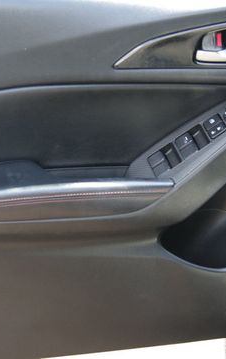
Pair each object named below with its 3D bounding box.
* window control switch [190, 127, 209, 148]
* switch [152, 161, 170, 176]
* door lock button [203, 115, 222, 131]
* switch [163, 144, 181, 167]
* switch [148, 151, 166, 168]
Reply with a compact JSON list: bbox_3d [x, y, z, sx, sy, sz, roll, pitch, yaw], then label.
[{"bbox_3d":[0.122,-0.059,1.074,0.019,0.010,0.034,-34,45,5],"label":"window control switch"},{"bbox_3d":[0.067,-0.015,1.072,0.021,0.009,0.018,-34,45,5],"label":"switch"},{"bbox_3d":[0.141,-0.080,1.075,0.024,0.008,0.017,-34,45,5],"label":"door lock button"},{"bbox_3d":[0.083,-0.034,1.079,0.019,0.010,0.034,-34,45,5],"label":"switch"},{"bbox_3d":[0.062,-0.028,1.084,0.021,0.009,0.018,-34,45,5],"label":"switch"}]

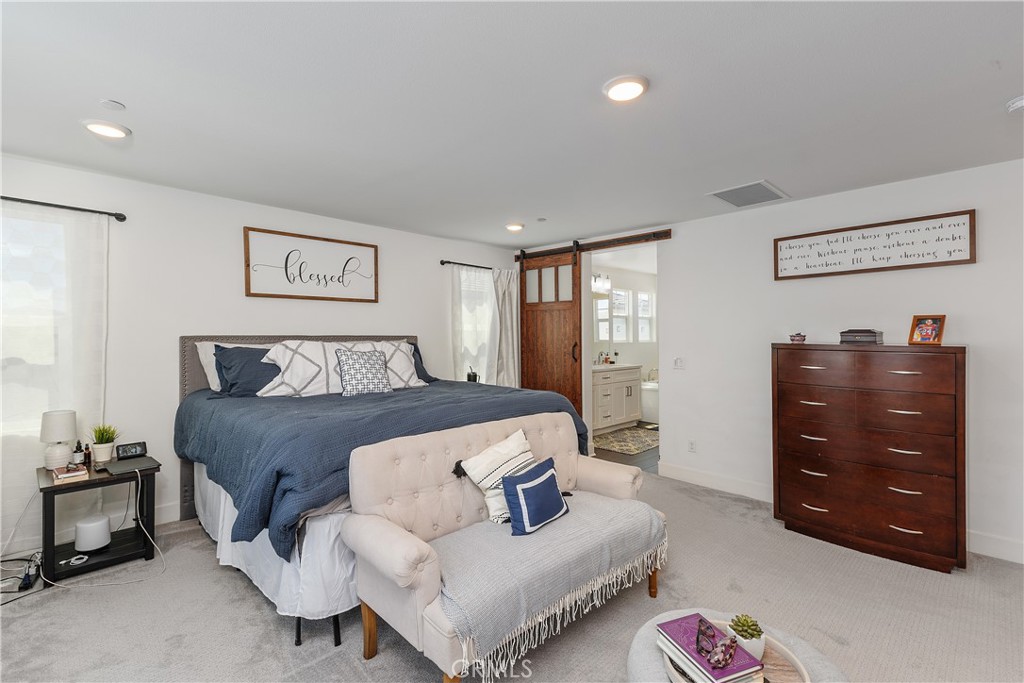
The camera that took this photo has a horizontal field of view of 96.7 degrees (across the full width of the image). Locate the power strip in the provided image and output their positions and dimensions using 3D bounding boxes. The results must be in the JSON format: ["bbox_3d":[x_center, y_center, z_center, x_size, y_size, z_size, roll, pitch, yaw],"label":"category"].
[{"bbox_3d":[-2.731,1.333,2.585,0.054,0.044,0.310,0,0,-38],"label":"power strip"}]

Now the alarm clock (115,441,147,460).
[{"bbox_3d":[-2.682,0.761,3.194,0.060,0.100,0.165,0,1,28],"label":"alarm clock"}]

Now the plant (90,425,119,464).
[{"bbox_3d":[-2.797,0.698,3.111,0.140,0.227,0.140,0,1,-44],"label":"plant"}]

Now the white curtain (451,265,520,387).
[{"bbox_3d":[-0.295,0.213,5.633,1.122,2.244,0.099,0,1,-44],"label":"white curtain"}]

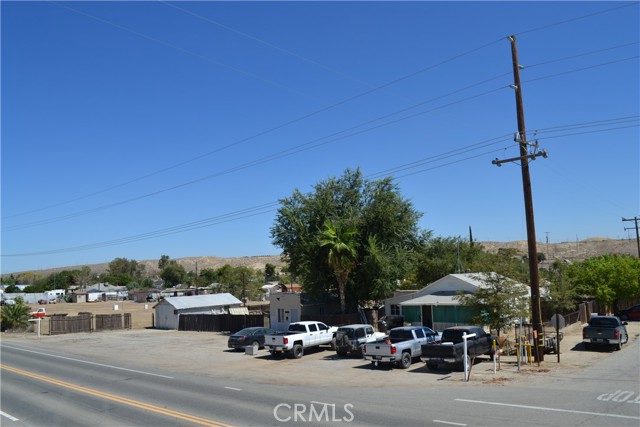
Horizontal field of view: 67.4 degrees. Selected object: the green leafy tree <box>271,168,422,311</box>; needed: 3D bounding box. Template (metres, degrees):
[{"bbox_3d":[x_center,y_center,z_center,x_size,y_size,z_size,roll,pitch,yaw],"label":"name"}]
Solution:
[{"bbox_3d":[2.429,3.208,44.000,13.600,14.660,12.500,-2,-7,0],"label":"green leafy tree"}]

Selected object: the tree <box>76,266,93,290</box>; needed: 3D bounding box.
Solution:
[{"bbox_3d":[-68.673,19.975,140.000,4.900,9.040,4.700,-2,-7,0],"label":"tree"}]

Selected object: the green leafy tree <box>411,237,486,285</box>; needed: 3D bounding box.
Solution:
[{"bbox_3d":[14.737,7.435,54.282,9.000,9.480,8.500,-4,-9,15],"label":"green leafy tree"}]

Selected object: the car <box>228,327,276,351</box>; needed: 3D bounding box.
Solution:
[{"bbox_3d":[-4.402,9.129,35.446,1.880,1.490,4.950,-7,-10,34],"label":"car"}]

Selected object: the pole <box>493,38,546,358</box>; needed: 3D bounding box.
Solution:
[{"bbox_3d":[11.535,-1.157,27.131,2.900,18.300,0.600,-6,-10,25],"label":"pole"}]

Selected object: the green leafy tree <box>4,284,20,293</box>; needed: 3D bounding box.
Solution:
[{"bbox_3d":[-83.181,22.200,129.544,4.600,6.020,4.600,4,-10,-32],"label":"green leafy tree"}]

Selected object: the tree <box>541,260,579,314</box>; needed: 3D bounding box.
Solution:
[{"bbox_3d":[24.943,7.863,50.000,4.600,5.940,4.400,-2,-7,0],"label":"tree"}]

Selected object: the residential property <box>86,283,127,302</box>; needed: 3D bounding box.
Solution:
[{"bbox_3d":[-60.034,22.214,135.000,11.200,5.200,10.500,4,-9,-40],"label":"residential property"}]

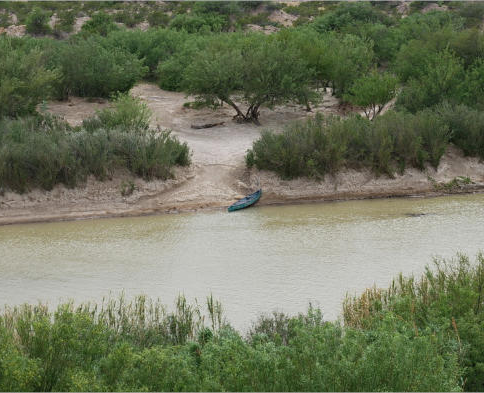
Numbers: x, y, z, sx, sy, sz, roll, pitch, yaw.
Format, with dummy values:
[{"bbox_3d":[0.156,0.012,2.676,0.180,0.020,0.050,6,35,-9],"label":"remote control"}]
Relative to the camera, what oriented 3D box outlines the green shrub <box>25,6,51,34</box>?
[{"bbox_3d":[-20.501,-17.680,183.000,2.800,2.400,2.600,0,16,0],"label":"green shrub"}]

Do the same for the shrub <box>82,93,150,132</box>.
[{"bbox_3d":[-10.555,-6.994,154.000,5.800,3.300,4.800,0,16,0],"label":"shrub"}]

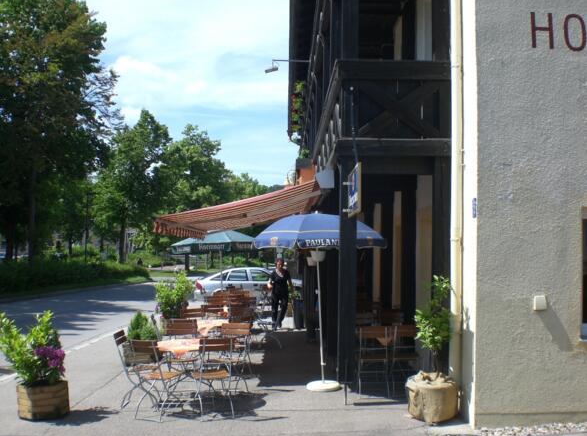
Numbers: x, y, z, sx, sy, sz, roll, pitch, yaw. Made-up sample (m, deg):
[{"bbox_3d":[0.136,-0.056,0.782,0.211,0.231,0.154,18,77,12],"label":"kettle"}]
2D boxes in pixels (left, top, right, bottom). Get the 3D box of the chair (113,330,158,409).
[{"bbox_3d":[-1.739,1.703,7.329,0.500,0.840,0.430,0,-4,0],"label":"chair"}]

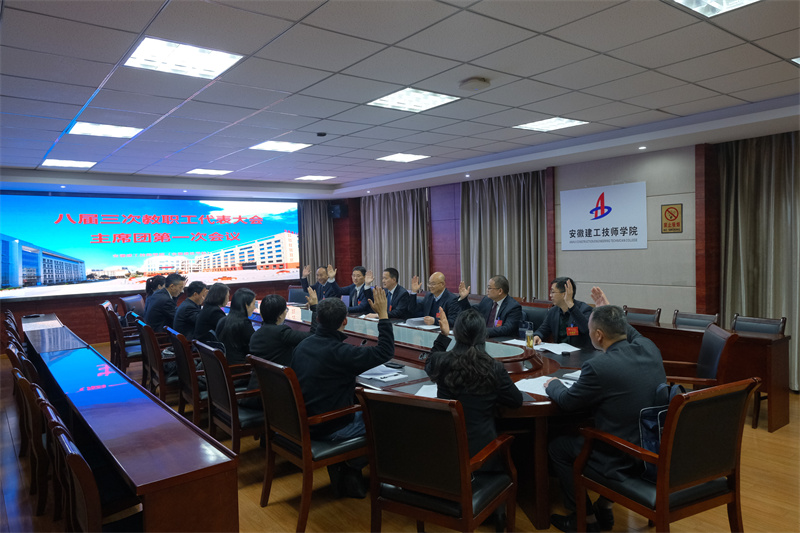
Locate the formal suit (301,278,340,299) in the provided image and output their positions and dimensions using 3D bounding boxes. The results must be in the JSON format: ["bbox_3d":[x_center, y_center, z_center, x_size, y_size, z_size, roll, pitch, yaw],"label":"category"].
[{"bbox_3d":[-1.256,0.440,8.459,0.580,0.570,0.380,-1,3,19],"label":"formal suit"}]

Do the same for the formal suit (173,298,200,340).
[{"bbox_3d":[-2.333,0.671,5.889,0.450,0.660,0.500,-4,4,-38],"label":"formal suit"}]

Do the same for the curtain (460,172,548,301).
[{"bbox_3d":[1.583,-0.132,8.400,0.150,2.600,1.800,-4,4,-38],"label":"curtain"}]

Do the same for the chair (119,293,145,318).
[{"bbox_3d":[-3.526,0.914,7.616,0.620,0.980,0.570,-2,3,5],"label":"chair"}]

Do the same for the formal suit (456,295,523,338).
[{"bbox_3d":[0.879,0.578,5.481,0.450,0.660,0.570,-4,3,-32],"label":"formal suit"}]

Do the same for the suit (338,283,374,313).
[{"bbox_3d":[-0.586,0.525,7.496,0.540,0.660,0.450,1,4,41],"label":"suit"}]

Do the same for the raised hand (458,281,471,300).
[{"bbox_3d":[0.680,0.237,5.601,0.115,0.195,0.070,-1,3,18],"label":"raised hand"}]

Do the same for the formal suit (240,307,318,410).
[{"bbox_3d":[-0.898,0.680,3.990,0.540,0.720,0.520,-4,4,-38],"label":"formal suit"}]

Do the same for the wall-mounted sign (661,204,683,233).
[{"bbox_3d":[3.142,-0.550,6.161,0.015,0.335,0.240,-4,4,-38],"label":"wall-mounted sign"}]

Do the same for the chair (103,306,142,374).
[{"bbox_3d":[-3.156,0.970,6.411,0.610,0.960,0.570,-4,4,-38],"label":"chair"}]

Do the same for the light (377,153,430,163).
[{"bbox_3d":[0.052,-1.492,7.289,0.590,0.070,0.590,-4,4,-38],"label":"light"}]

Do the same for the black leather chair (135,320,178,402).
[{"bbox_3d":[-2.128,0.991,5.169,0.620,0.980,0.570,-4,4,-38],"label":"black leather chair"}]

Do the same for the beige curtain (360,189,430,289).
[{"bbox_3d":[-0.143,-0.157,10.623,0.150,2.580,2.150,-4,4,-38],"label":"beige curtain"}]

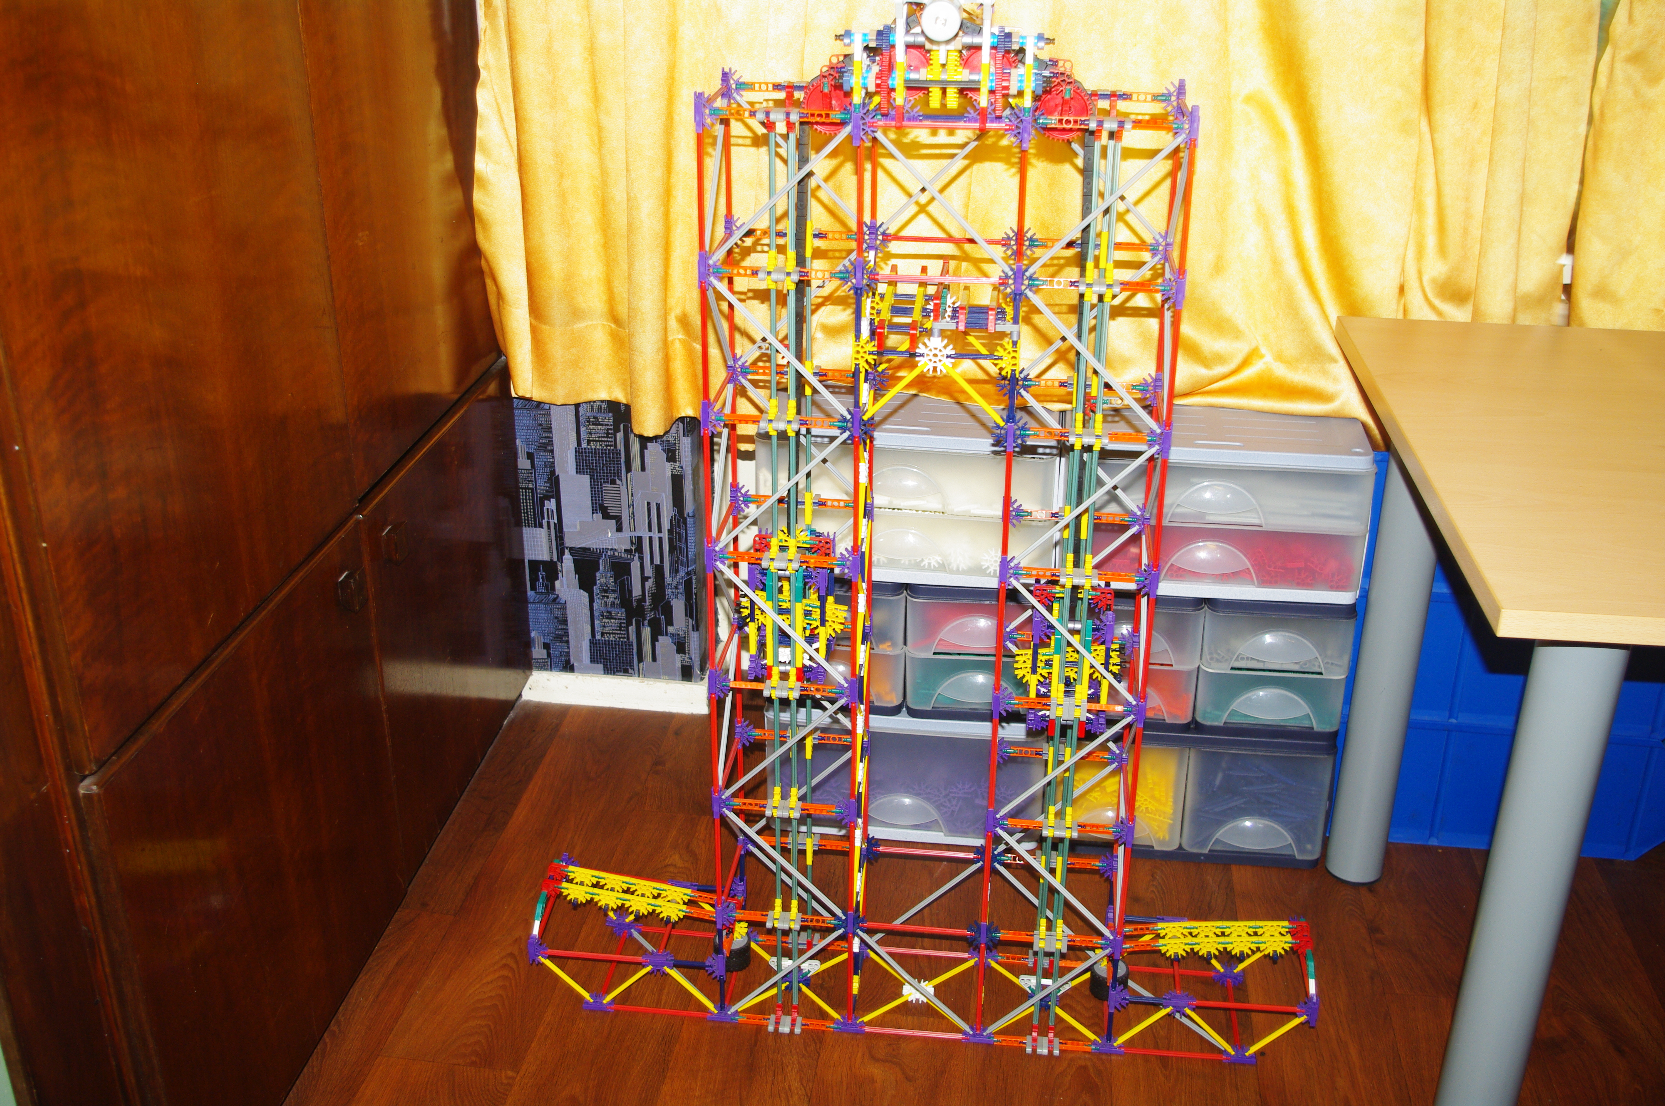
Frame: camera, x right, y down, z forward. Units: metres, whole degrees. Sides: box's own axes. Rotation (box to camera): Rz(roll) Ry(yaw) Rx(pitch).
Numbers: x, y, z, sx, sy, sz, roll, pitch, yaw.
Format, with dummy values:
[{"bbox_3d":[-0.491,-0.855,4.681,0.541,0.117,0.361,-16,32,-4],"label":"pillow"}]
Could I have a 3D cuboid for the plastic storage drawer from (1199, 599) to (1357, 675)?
[{"bbox_3d":[0.593,0.053,2.161,0.192,0.104,0.272,3,24,6],"label":"plastic storage drawer"}]

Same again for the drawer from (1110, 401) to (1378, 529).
[{"bbox_3d":[0.499,-0.135,2.090,0.375,0.104,0.272,3,24,6],"label":"drawer"}]

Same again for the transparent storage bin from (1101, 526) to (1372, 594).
[{"bbox_3d":[0.500,-0.048,2.128,0.372,0.088,0.272,3,24,6],"label":"transparent storage bin"}]

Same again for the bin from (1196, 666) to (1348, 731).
[{"bbox_3d":[0.593,0.135,2.198,0.191,0.079,0.272,3,24,6],"label":"bin"}]

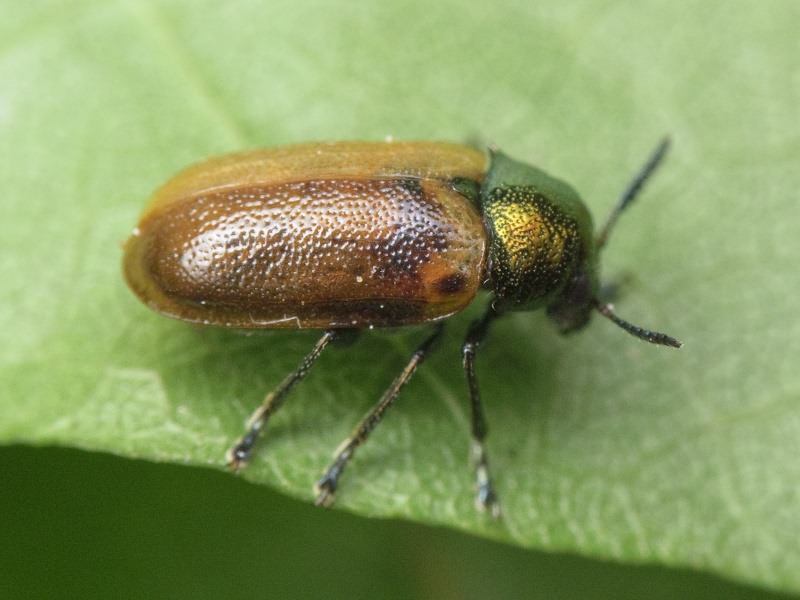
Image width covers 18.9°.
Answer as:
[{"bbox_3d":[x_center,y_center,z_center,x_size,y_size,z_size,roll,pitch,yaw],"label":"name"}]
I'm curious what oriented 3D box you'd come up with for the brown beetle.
[{"bbox_3d":[0.000,0.000,0.037,0.009,0.003,0.007,0,46,0],"label":"brown beetle"}]

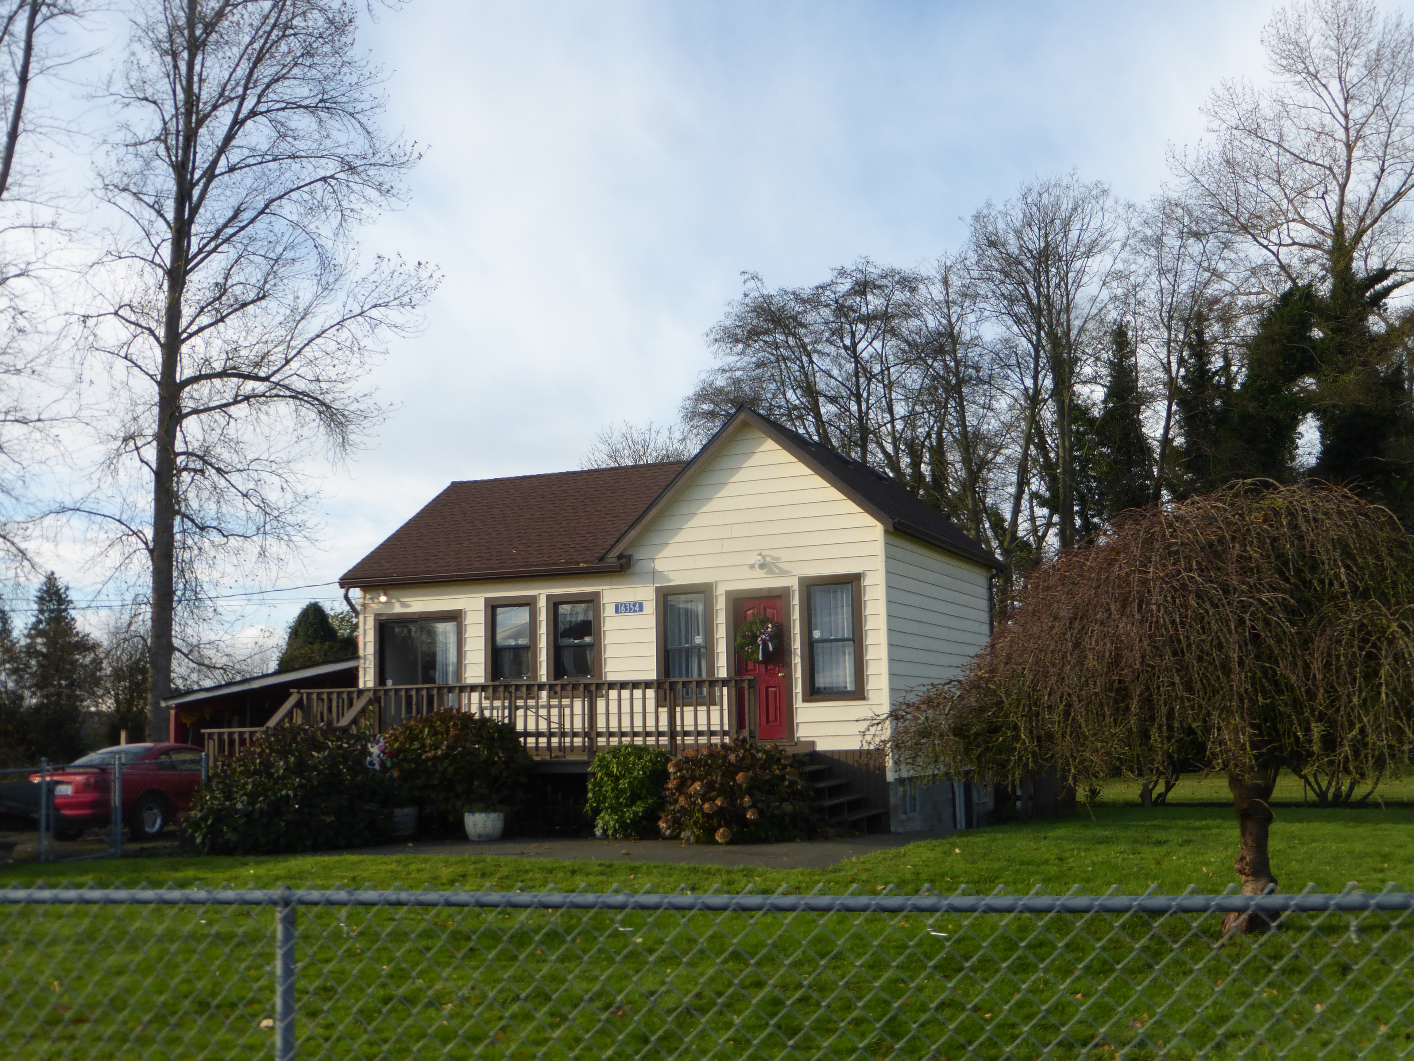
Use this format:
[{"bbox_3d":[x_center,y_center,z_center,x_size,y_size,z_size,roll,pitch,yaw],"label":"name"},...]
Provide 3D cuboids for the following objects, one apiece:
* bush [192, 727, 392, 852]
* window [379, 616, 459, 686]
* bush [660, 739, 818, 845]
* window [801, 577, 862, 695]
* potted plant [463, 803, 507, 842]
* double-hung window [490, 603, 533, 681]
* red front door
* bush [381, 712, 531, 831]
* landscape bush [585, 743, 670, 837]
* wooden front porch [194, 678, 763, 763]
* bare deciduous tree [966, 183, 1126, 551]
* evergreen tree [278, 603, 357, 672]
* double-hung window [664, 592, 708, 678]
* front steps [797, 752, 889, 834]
[{"bbox_3d":[-5.335,3.329,20.300,2.550,1.620,1.900,-4,-8,23],"label":"bush"},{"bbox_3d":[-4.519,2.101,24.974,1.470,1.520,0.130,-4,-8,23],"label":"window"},{"bbox_3d":[0.399,3.278,20.208,1.900,1.380,1.500,-4,-8,23],"label":"bush"},{"bbox_3d":[1.761,1.505,22.455,0.930,1.760,0.120,-4,-8,23],"label":"window"},{"bbox_3d":[-3.015,3.958,21.579,0.560,0.530,0.560,-1,-7,0],"label":"potted plant"},{"bbox_3d":[-2.988,1.778,24.471,0.700,1.280,0.120,-4,-8,23],"label":"double-hung window"},{"bbox_3d":[0.792,1.975,22.867,0.840,2.060,0.100,-4,-8,23],"label":"red front door"},{"bbox_3d":[-3.445,3.404,21.934,1.900,1.680,1.500,-4,-8,23],"label":"bush"},{"bbox_3d":[-1.019,3.395,20.700,1.100,1.220,1.100,-1,-7,0],"label":"landscape bush"},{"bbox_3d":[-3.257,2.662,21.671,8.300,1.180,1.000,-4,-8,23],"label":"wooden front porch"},{"bbox_3d":[10.492,-1.974,48.577,4.900,18.340,4.900,-1,-7,0],"label":"bare deciduous tree"},{"bbox_3d":[-11.011,4.752,45.072,2.700,5.350,2.700,-4,-8,23],"label":"evergreen tree"},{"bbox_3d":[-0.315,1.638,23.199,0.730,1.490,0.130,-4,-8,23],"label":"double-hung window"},{"bbox_3d":[1.614,3.566,21.353,1.150,1.080,1.650,-4,-8,23],"label":"front steps"}]

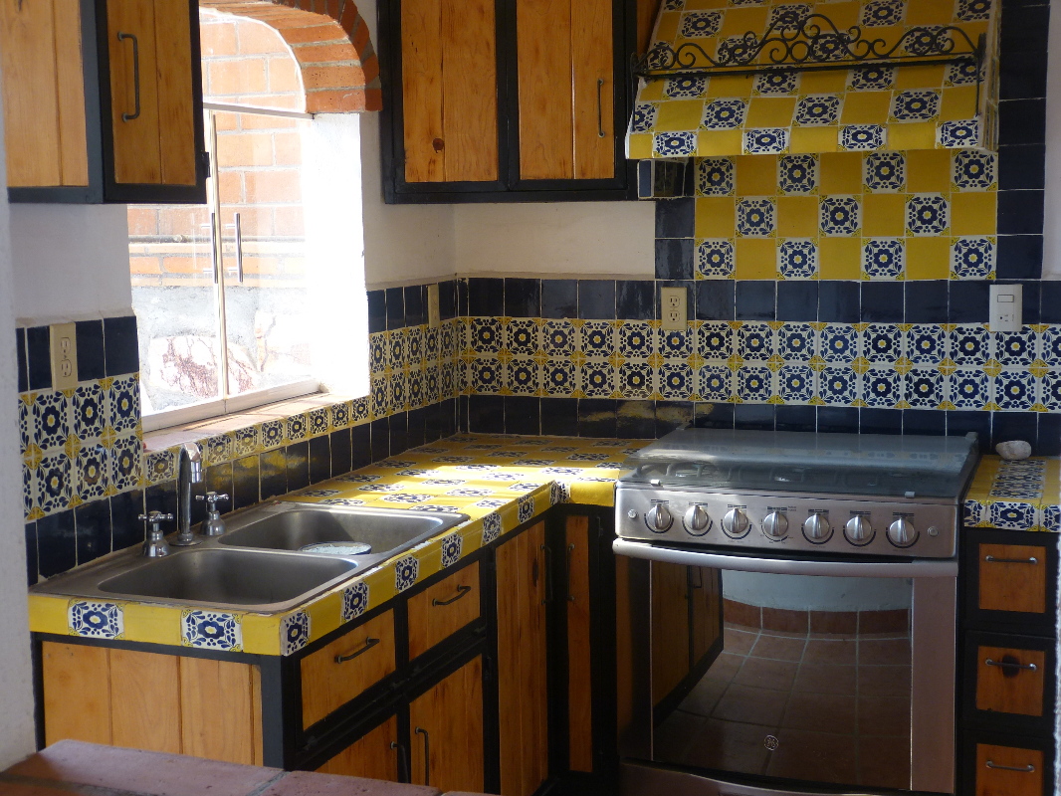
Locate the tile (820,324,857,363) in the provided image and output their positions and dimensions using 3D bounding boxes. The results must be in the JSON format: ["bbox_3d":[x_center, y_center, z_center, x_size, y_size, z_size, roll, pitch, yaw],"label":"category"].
[{"bbox_3d":[0.781,-0.136,3.876,0.105,0.105,0.008,2,7,21],"label":"tile"}]

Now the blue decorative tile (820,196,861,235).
[{"bbox_3d":[0.778,-0.456,3.838,0.105,0.105,0.008,2,7,21],"label":"blue decorative tile"}]

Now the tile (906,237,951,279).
[{"bbox_3d":[0.994,-0.349,3.835,0.106,0.106,0.010,2,7,20],"label":"tile"}]

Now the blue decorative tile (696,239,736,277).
[{"bbox_3d":[0.490,-0.367,4.040,0.106,0.106,0.010,2,6,21],"label":"blue decorative tile"}]

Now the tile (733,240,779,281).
[{"bbox_3d":[0.580,-0.355,3.926,0.105,0.105,0.008,2,7,21],"label":"tile"}]

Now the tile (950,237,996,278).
[{"bbox_3d":[1.098,-0.346,3.797,0.106,0.106,0.010,2,7,20],"label":"tile"}]

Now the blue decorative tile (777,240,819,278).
[{"bbox_3d":[0.691,-0.358,3.947,0.106,0.106,0.010,2,7,20],"label":"blue decorative tile"}]

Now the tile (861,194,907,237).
[{"bbox_3d":[0.891,-0.459,3.860,0.106,0.106,0.010,2,7,20],"label":"tile"}]

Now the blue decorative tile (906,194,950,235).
[{"bbox_3d":[0.978,-0.450,3.763,0.105,0.105,0.008,2,7,21],"label":"blue decorative tile"}]

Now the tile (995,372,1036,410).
[{"bbox_3d":[1.183,-0.020,3.736,0.105,0.105,0.008,2,7,21],"label":"tile"}]

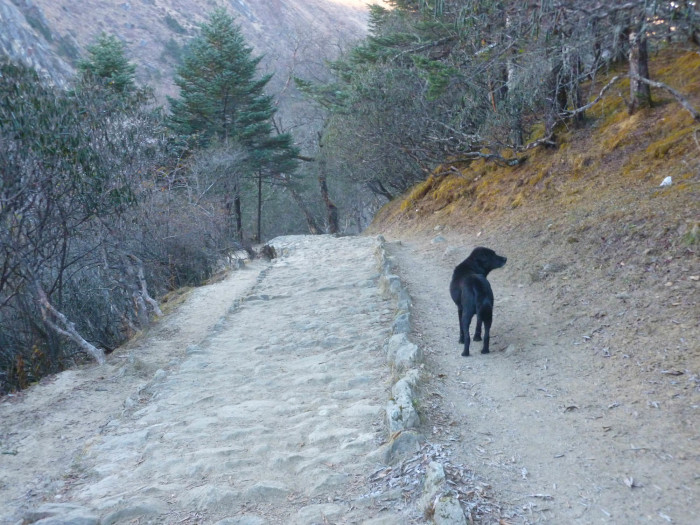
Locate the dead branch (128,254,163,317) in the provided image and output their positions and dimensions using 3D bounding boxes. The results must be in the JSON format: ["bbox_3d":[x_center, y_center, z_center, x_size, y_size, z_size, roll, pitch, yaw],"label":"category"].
[{"bbox_3d":[-1.910,0.215,6.800,0.320,0.570,0.270,0,3,0],"label":"dead branch"}]

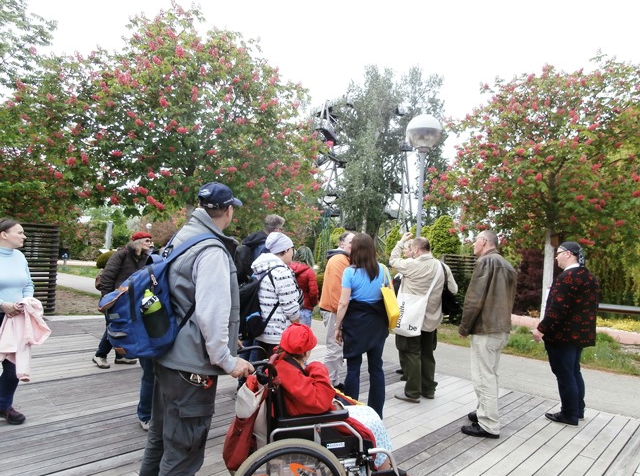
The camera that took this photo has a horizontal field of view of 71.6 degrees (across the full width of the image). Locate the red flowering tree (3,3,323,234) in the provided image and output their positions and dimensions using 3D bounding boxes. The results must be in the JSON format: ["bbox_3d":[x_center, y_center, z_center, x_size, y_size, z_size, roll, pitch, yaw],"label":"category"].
[{"bbox_3d":[-3.823,-2.287,11.500,8.000,7.800,7.600,3,-1,0],"label":"red flowering tree"}]

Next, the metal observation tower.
[{"bbox_3d":[7.823,-9.602,78.000,18.000,27.000,17.000,3,-1,0],"label":"metal observation tower"}]

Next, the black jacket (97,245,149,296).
[{"bbox_3d":[-2.355,0.432,5.400,0.460,0.680,0.550,3,-2,23],"label":"black jacket"}]

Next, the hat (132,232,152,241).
[{"bbox_3d":[-2.172,-0.016,5.400,0.260,0.110,0.240,3,-1,18],"label":"hat"}]

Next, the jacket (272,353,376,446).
[{"bbox_3d":[0.020,0.908,2.480,0.470,0.490,0.460,4,-2,-28],"label":"jacket"}]

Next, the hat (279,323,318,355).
[{"bbox_3d":[-0.120,0.562,2.480,0.220,0.170,0.200,4,-2,-37],"label":"hat"}]

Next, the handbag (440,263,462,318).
[{"bbox_3d":[1.408,0.551,4.750,0.150,0.560,0.300,4,-2,-25],"label":"handbag"}]

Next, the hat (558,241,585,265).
[{"bbox_3d":[2.505,0.144,4.420,0.250,0.220,0.180,2,-2,32],"label":"hat"}]

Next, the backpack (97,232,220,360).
[{"bbox_3d":[-0.806,0.285,2.200,0.360,0.580,0.400,2,-2,45],"label":"backpack"}]

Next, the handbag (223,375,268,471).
[{"bbox_3d":[-0.396,0.981,2.360,0.180,0.460,0.300,4,-2,-25],"label":"handbag"}]

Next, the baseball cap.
[{"bbox_3d":[-0.539,-0.225,2.380,0.180,0.145,0.260,2,-2,36],"label":"baseball cap"}]

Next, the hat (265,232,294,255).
[{"bbox_3d":[-0.301,0.041,3.300,0.220,0.170,0.190,4,-1,-17],"label":"hat"}]

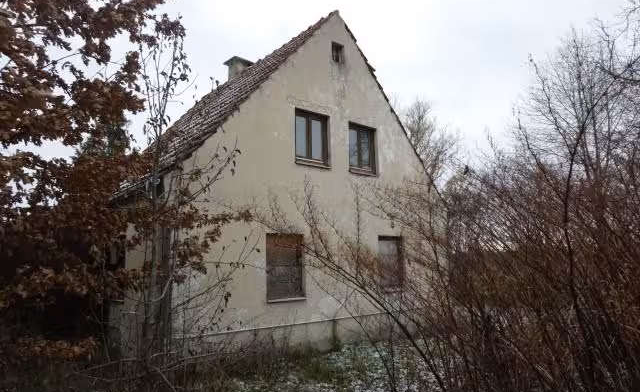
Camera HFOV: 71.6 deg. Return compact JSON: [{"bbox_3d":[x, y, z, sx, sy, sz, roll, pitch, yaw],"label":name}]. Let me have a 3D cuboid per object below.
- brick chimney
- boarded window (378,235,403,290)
[{"bbox_3d":[-2.313,-3.506,12.893,0.720,0.720,0.710,6,-11,-39],"label":"brick chimney"},{"bbox_3d":[1.537,1.482,9.814,0.800,1.170,0.120,6,-11,-39],"label":"boarded window"}]

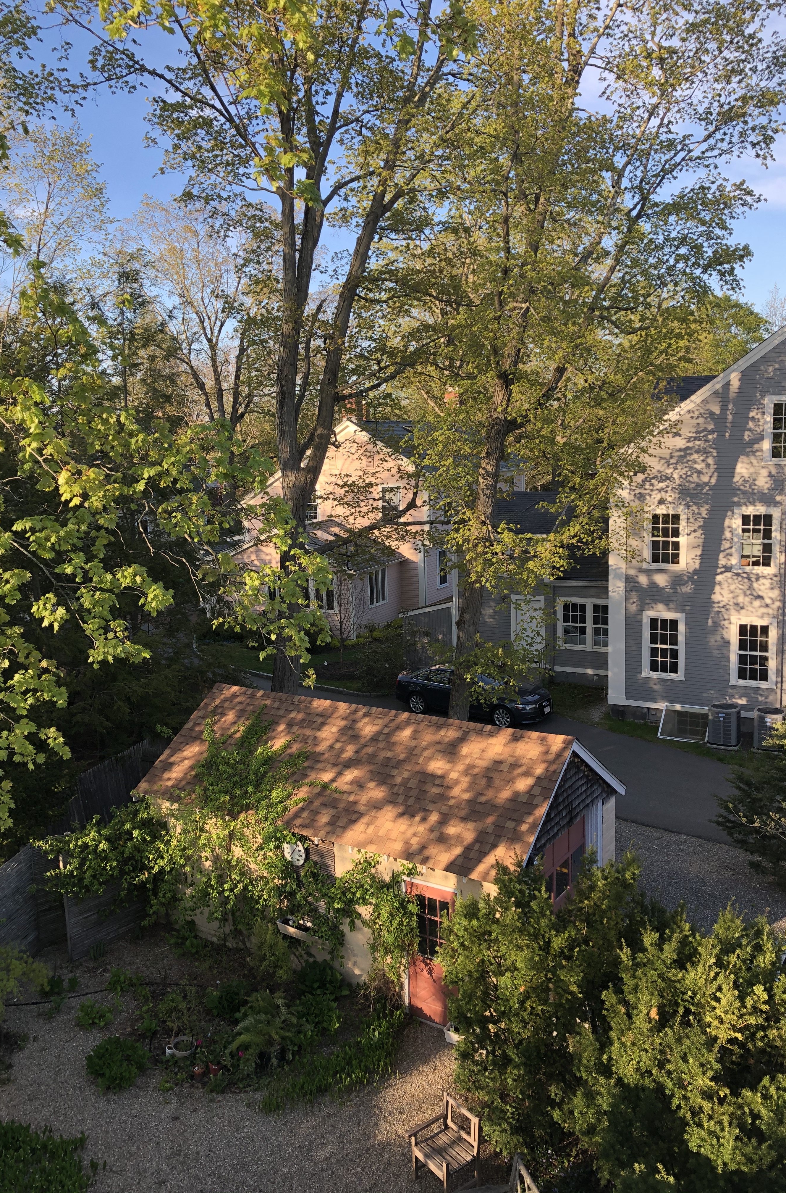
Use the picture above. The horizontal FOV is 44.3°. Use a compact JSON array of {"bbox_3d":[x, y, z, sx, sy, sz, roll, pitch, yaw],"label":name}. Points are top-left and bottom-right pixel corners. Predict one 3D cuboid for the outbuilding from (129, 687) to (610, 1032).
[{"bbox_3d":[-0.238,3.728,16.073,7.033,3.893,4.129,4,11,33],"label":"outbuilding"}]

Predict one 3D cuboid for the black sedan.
[{"bbox_3d":[2.362,2.779,28.793,4.930,1.460,1.870,5,11,35],"label":"black sedan"}]

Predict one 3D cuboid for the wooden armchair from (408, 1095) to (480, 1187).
[{"bbox_3d":[0.587,6.244,10.873,0.590,0.850,0.600,-9,12,-38],"label":"wooden armchair"}]

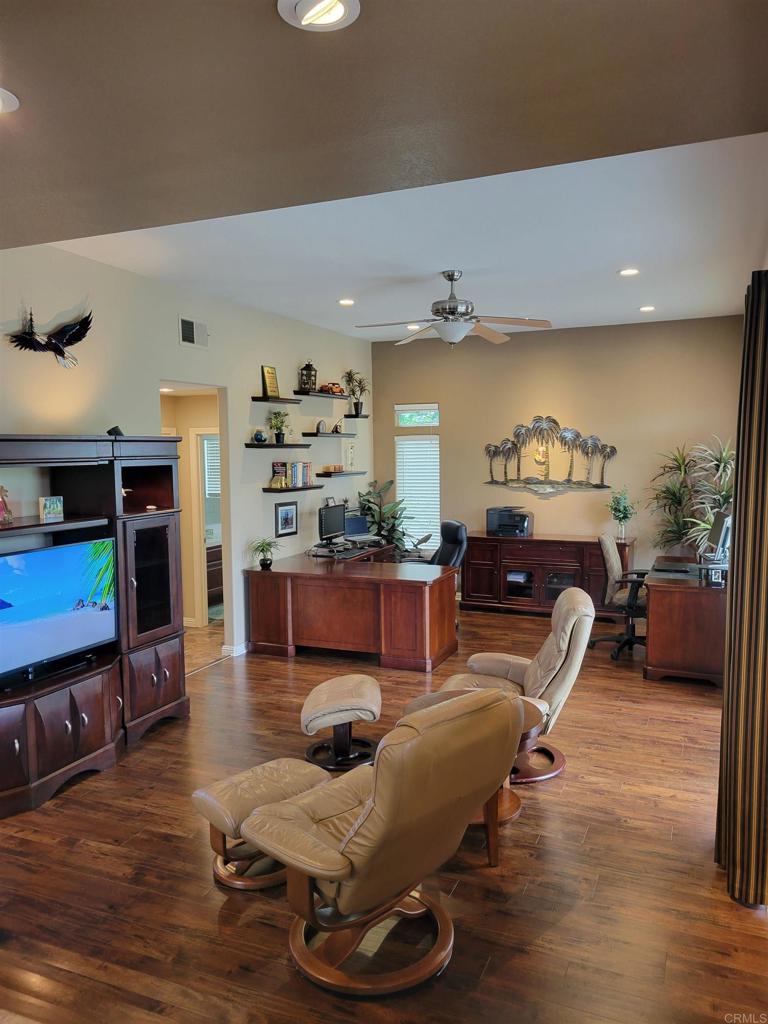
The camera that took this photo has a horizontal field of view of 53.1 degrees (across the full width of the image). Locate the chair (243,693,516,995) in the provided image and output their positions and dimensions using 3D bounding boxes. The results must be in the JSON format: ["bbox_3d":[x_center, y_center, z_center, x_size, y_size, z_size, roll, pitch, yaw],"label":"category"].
[{"bbox_3d":[-0.037,1.119,2.813,0.840,0.990,0.840,-5,7,-44],"label":"chair"}]

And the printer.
[{"bbox_3d":[1.403,0.124,8.494,0.460,0.310,0.380,1,5,23],"label":"printer"}]

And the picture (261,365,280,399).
[{"bbox_3d":[-1.060,-1.220,7.244,0.060,0.290,0.220,1,5,23],"label":"picture"}]

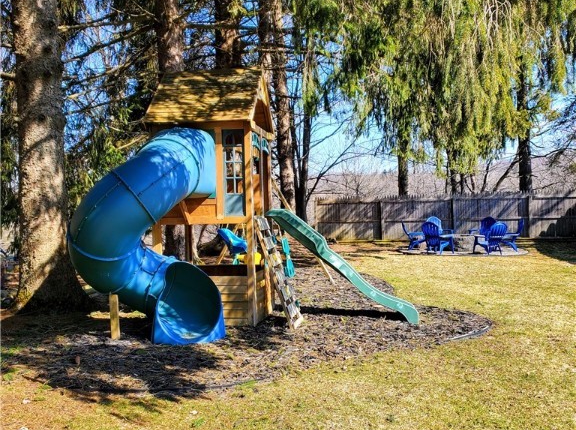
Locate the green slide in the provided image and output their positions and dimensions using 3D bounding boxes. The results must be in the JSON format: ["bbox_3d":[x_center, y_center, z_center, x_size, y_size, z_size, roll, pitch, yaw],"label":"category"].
[{"bbox_3d":[0.706,0.641,7.692,2.060,1.440,0.500,-1,1,15],"label":"green slide"}]

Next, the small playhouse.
[{"bbox_3d":[-0.976,-0.283,7.954,1.420,3.350,1.460,-1,1,10],"label":"small playhouse"}]

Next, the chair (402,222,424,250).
[{"bbox_3d":[4.188,0.668,18.800,0.880,0.960,0.770,-1,1,3],"label":"chair"}]

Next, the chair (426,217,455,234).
[{"bbox_3d":[5.306,0.543,20.200,0.770,0.960,0.880,-2,1,-34],"label":"chair"}]

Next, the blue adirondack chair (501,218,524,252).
[{"bbox_3d":[7.005,0.647,18.200,0.880,0.960,0.770,-1,1,2],"label":"blue adirondack chair"}]

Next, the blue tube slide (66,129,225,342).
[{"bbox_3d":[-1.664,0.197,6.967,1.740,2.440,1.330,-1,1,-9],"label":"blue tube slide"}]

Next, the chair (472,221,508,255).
[{"bbox_3d":[6.144,0.692,17.500,0.770,0.960,0.880,-2,1,-37],"label":"chair"}]

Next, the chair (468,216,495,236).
[{"bbox_3d":[6.864,0.543,20.200,0.770,0.960,0.880,-1,1,34],"label":"chair"}]

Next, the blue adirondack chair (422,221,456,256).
[{"bbox_3d":[4.592,0.717,17.600,0.770,0.960,0.880,-1,1,34],"label":"blue adirondack chair"}]

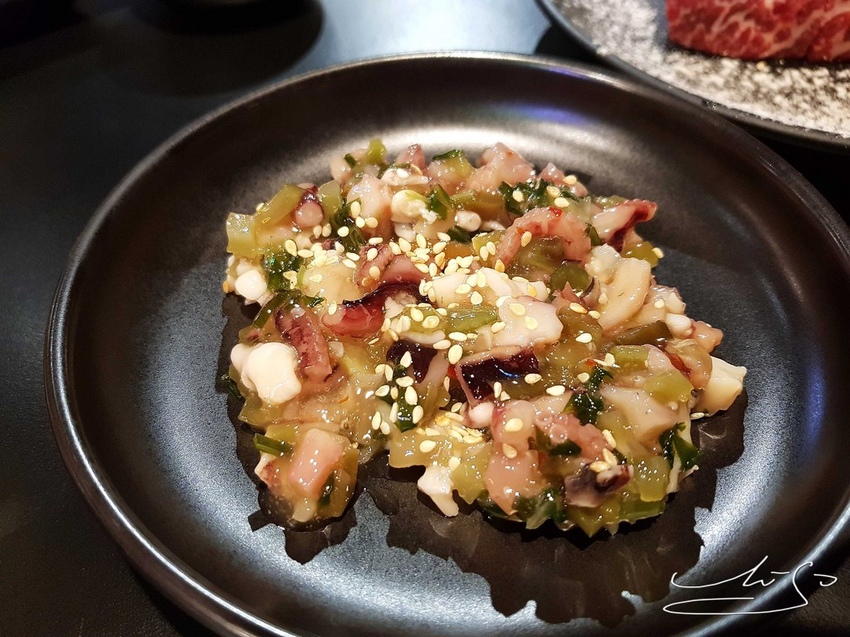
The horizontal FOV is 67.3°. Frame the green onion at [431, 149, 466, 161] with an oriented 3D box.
[{"bbox_3d":[0.007,-0.048,0.186,0.009,0.002,0.003,-14,51,-12],"label":"green onion"}]

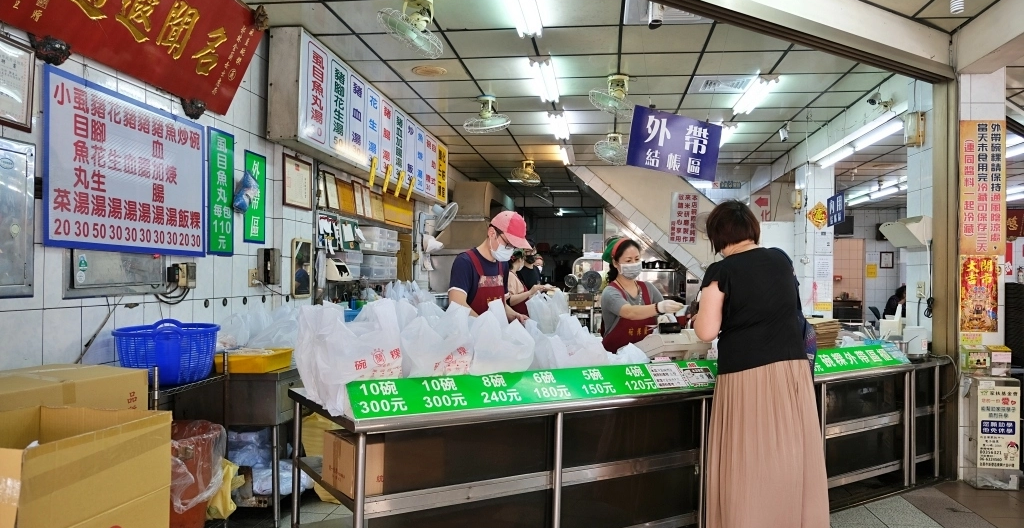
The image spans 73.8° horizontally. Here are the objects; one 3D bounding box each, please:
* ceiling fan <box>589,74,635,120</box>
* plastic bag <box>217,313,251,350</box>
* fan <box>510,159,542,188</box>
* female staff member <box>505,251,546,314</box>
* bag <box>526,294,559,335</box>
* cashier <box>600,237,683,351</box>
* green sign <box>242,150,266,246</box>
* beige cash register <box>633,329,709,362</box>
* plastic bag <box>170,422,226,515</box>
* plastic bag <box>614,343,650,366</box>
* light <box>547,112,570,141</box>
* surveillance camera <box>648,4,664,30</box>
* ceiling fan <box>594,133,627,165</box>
[{"bbox_3d":[0.872,-1.422,5.824,0.410,0.370,0.420,2,-1,-27],"label":"ceiling fan"},{"bbox_3d":[-1.665,0.418,4.050,0.220,0.250,0.220,1,-1,8],"label":"plastic bag"},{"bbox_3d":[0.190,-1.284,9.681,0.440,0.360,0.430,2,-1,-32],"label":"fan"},{"bbox_3d":[0.131,0.641,5.400,0.420,1.560,0.420,1,-1,-3],"label":"female staff member"},{"bbox_3d":[0.224,0.384,5.011,0.220,0.380,0.180,2,-1,-32],"label":"bag"},{"bbox_3d":[0.806,0.612,4.287,0.470,1.560,0.420,2,-1,-20],"label":"cashier"},{"bbox_3d":[-1.767,-0.452,4.710,0.015,0.615,0.287,1,-1,8],"label":"green sign"},{"bbox_3d":[0.885,0.483,3.846,0.360,0.240,0.290,1,-1,-32],"label":"beige cash register"},{"bbox_3d":[-1.590,0.951,3.286,0.410,0.400,0.410,1,-1,8],"label":"plastic bag"},{"bbox_3d":[0.613,0.512,3.477,0.160,0.180,0.140,2,-1,-32],"label":"plastic bag"},{"bbox_3d":[0.539,-1.535,7.699,0.160,0.080,1.200,1,-1,8],"label":"light"},{"bbox_3d":[0.849,-1.474,4.024,0.085,0.220,0.085,1,-23,7],"label":"surveillance camera"},{"bbox_3d":[1.192,-1.365,8.138,0.440,0.400,0.420,0,-1,35],"label":"ceiling fan"}]

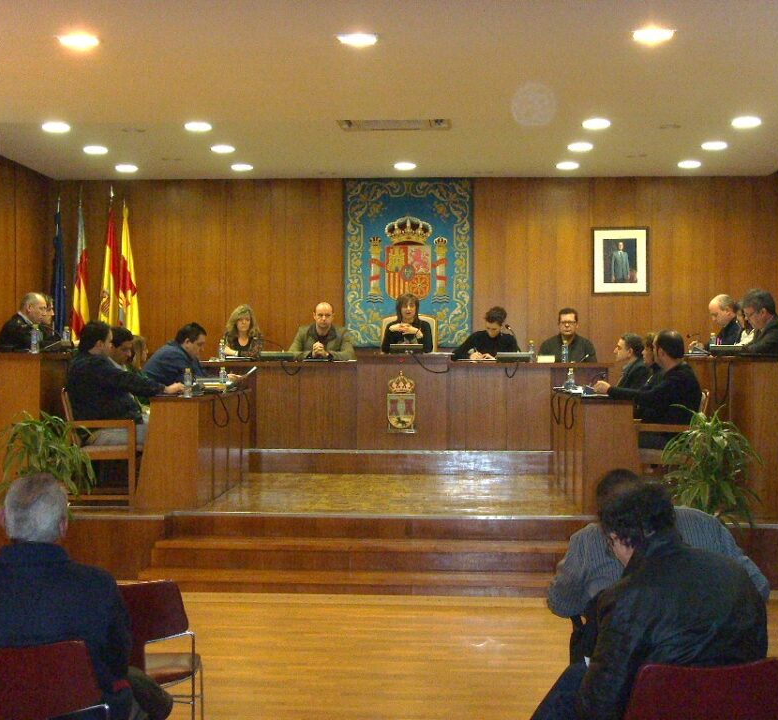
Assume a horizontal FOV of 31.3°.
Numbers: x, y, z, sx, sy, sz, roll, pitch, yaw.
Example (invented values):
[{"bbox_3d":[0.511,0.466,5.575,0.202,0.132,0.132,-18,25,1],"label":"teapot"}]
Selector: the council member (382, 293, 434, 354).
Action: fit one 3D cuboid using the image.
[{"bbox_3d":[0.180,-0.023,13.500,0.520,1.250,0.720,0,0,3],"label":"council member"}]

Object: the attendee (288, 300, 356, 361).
[{"bbox_3d":[-0.633,0.125,13.200,0.620,1.350,0.800,0,0,3],"label":"attendee"}]

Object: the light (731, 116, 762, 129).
[{"bbox_3d":[2.797,-1.862,10.850,0.225,0.050,0.225,0,0,3],"label":"light"}]

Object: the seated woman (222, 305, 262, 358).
[{"bbox_3d":[-1.390,0.136,13.250,0.460,1.330,0.750,0,0,3],"label":"seated woman"}]

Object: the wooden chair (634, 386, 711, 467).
[{"bbox_3d":[1.930,0.629,9.680,0.560,0.830,0.570,0,0,3],"label":"wooden chair"}]

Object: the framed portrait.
[{"bbox_3d":[2.471,-1.057,14.800,0.620,0.730,0.040,0,0,3],"label":"framed portrait"}]

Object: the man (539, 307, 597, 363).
[{"bbox_3d":[1.706,0.155,13.250,0.560,1.310,0.770,0,0,3],"label":"man"}]

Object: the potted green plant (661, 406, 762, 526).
[{"bbox_3d":[2.111,0.689,9.050,0.680,0.820,0.660,0,0,3],"label":"potted green plant"}]

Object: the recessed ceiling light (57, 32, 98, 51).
[{"bbox_3d":[-1.568,-1.608,7.000,0.215,0.060,0.215,0,0,3],"label":"recessed ceiling light"}]

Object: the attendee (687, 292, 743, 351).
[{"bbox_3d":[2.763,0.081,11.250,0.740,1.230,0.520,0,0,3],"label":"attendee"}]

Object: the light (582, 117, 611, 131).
[{"bbox_3d":[1.698,-1.932,11.350,0.235,0.060,0.235,0,0,3],"label":"light"}]

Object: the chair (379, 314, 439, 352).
[{"bbox_3d":[0.197,0.076,13.650,0.590,1.060,0.640,0,0,3],"label":"chair"}]

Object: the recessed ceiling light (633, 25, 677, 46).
[{"bbox_3d":[1.309,-1.603,6.850,0.215,0.060,0.215,0,0,3],"label":"recessed ceiling light"}]

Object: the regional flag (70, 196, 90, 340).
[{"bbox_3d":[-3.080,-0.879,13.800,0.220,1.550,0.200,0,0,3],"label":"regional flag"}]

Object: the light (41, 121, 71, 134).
[{"bbox_3d":[-2.770,-1.937,11.550,0.235,0.060,0.235,0,0,3],"label":"light"}]

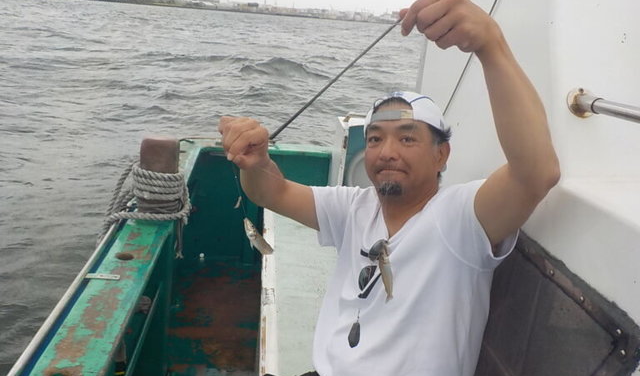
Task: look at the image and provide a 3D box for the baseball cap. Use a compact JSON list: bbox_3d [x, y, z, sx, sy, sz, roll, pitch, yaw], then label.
[{"bbox_3d":[0.196,-0.134,1.192,0.175,0.125,0.265,1,-8,27],"label":"baseball cap"}]

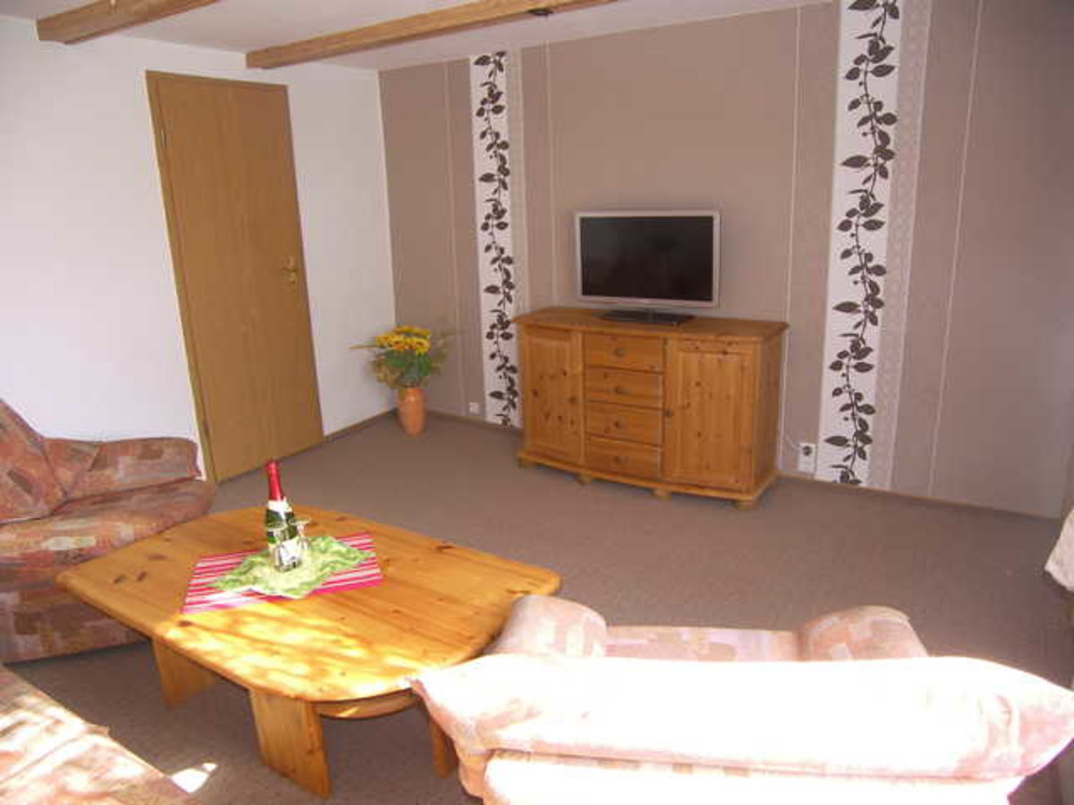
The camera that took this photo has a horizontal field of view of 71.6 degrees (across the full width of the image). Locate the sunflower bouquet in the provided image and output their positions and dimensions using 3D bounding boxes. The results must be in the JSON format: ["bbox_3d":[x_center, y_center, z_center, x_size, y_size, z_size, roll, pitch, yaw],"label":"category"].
[{"bbox_3d":[-0.828,-0.276,4.549,0.520,0.400,0.460,-5,16,-10],"label":"sunflower bouquet"}]

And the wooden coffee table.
[{"bbox_3d":[-0.610,0.687,2.015,1.210,0.480,0.730,9,19,33],"label":"wooden coffee table"}]

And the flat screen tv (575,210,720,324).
[{"bbox_3d":[0.558,-0.714,3.852,0.785,0.535,0.200,7,18,28],"label":"flat screen tv"}]

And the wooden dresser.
[{"bbox_3d":[0.527,-0.017,3.832,1.320,0.780,0.530,9,19,33],"label":"wooden dresser"}]

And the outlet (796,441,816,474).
[{"bbox_3d":[1.352,0.285,3.737,0.082,0.153,0.030,9,19,33],"label":"outlet"}]

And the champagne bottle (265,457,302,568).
[{"bbox_3d":[-0.693,0.292,1.997,0.088,0.306,0.088,-8,17,-20],"label":"champagne bottle"}]

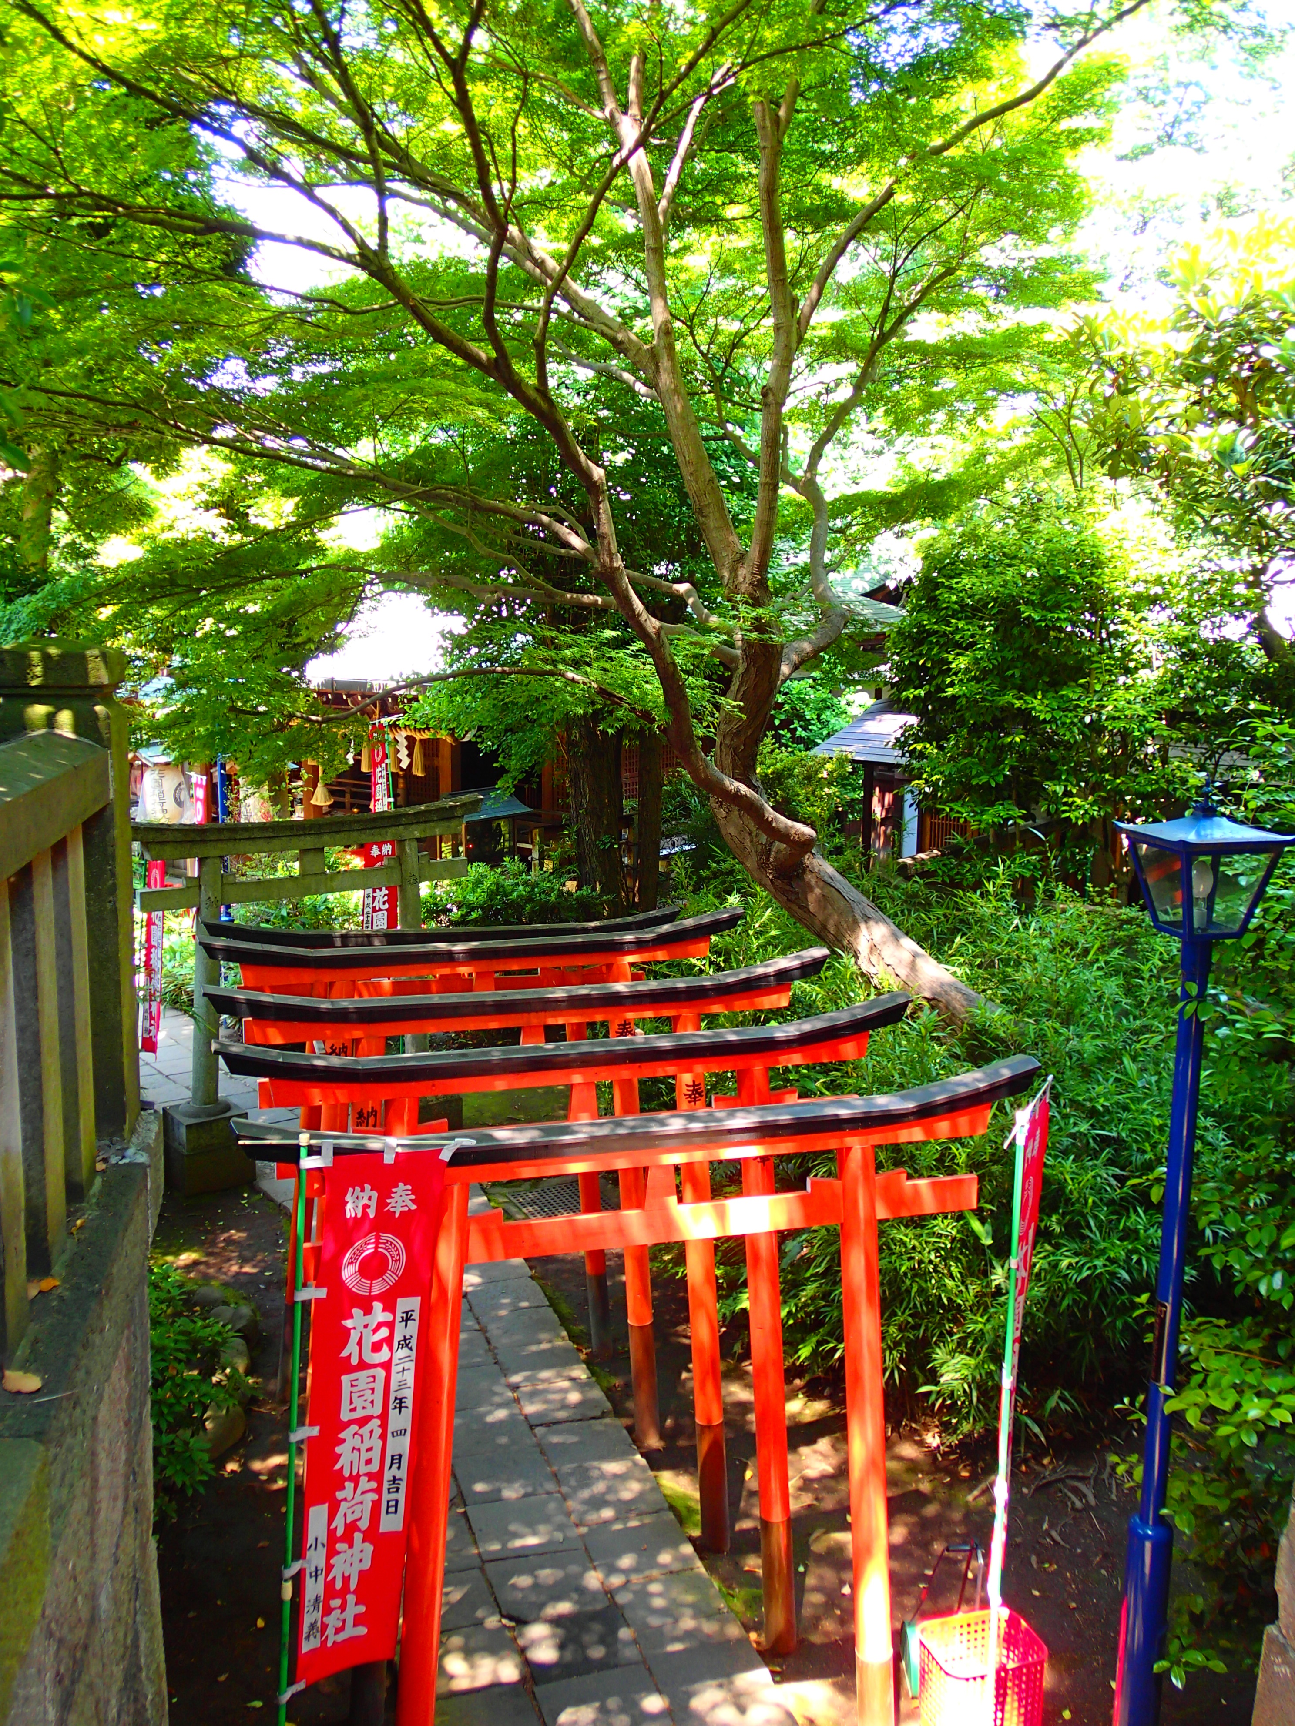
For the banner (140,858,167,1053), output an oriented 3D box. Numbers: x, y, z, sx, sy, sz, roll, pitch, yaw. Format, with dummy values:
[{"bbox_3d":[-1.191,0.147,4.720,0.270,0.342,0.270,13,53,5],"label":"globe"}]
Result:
[{"bbox_3d":[-4.152,0.733,12.600,0.380,1.780,0.070,8,12,36],"label":"banner"}]

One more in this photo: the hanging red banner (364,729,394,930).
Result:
[{"bbox_3d":[-2.505,-0.246,14.000,0.360,1.930,0.060,-3,10,-24],"label":"hanging red banner"}]

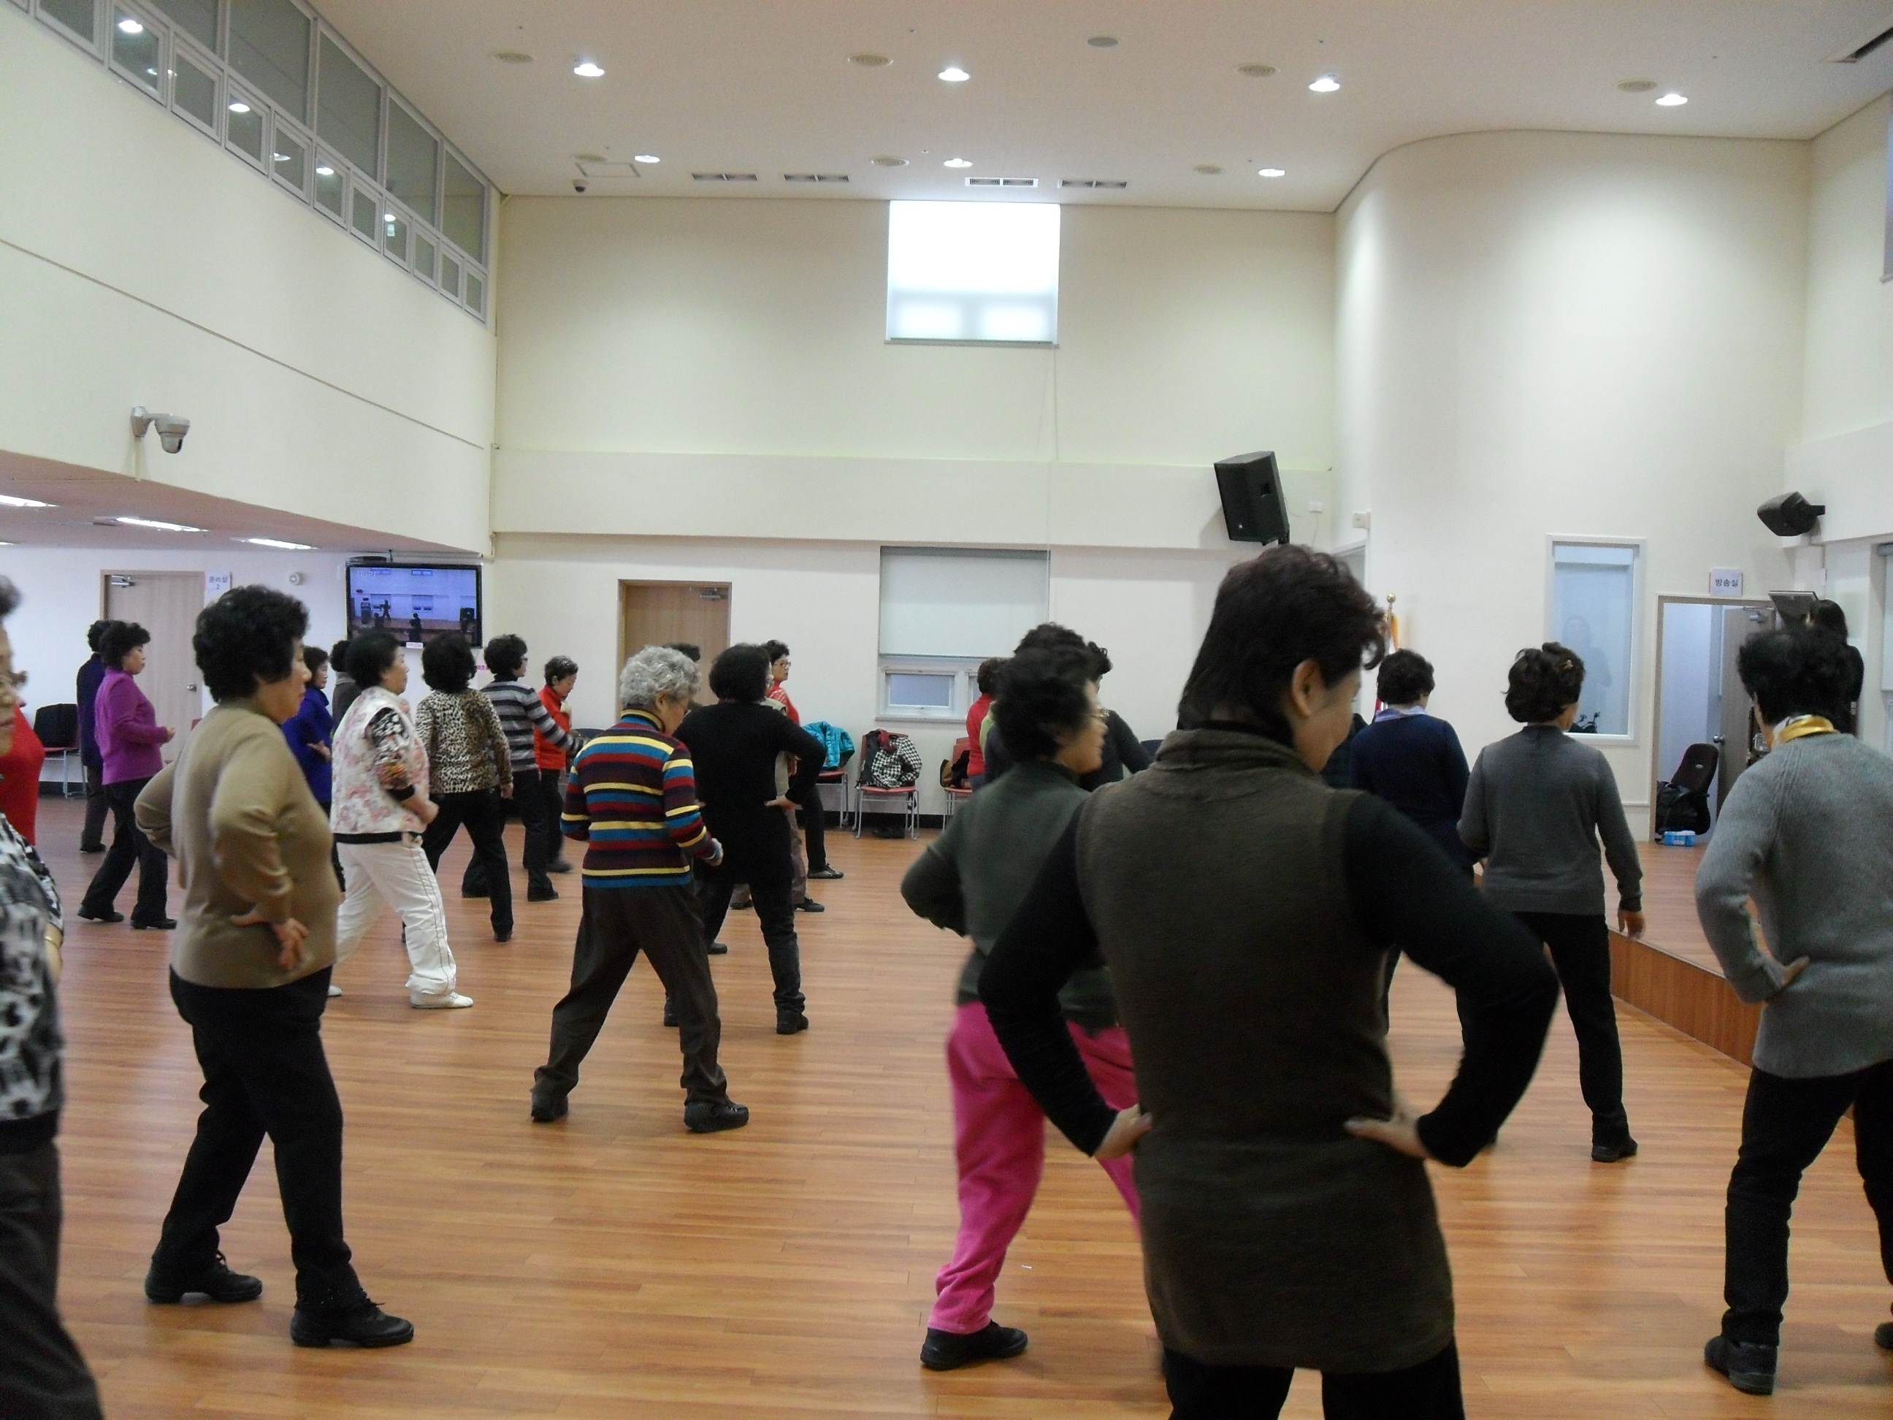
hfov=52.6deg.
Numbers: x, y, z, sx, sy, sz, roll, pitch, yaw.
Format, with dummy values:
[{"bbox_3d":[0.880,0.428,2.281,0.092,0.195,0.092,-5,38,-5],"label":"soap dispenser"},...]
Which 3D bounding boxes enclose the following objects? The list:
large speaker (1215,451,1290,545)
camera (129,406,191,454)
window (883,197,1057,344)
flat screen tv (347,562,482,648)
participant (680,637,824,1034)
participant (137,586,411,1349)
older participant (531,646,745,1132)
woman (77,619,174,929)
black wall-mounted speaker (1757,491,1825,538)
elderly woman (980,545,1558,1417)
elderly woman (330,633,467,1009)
[{"bbox_3d":[2.569,-1.785,16.100,0.380,0.670,0.410,-17,10,-27],"label":"large speaker"},{"bbox_3d":[-4.006,-1.428,9.750,0.290,0.230,0.170,2,1,1],"label":"camera"},{"bbox_3d":[0.237,-3.786,16.600,1.500,1.250,0.120,2,1,1],"label":"window"},{"bbox_3d":[-4.694,-0.921,16.900,1.190,0.730,0.090,2,9,1],"label":"flat screen tv"},{"bbox_3d":[-0.785,0.487,7.480,0.610,1.490,0.420,2,1,27],"label":"participant"},{"bbox_3d":[-1.430,0.516,4.110,0.570,1.550,0.580,1,1,-19],"label":"participant"},{"bbox_3d":[-0.920,0.534,5.900,0.520,1.460,0.470,3,2,42],"label":"older participant"},{"bbox_3d":[-4.150,0.323,9.750,0.540,1.540,0.460,1,1,-17],"label":"woman"},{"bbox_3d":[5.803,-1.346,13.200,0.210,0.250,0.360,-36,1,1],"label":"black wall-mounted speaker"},{"bbox_3d":[0.395,0.591,2.330,0.700,1.575,0.420,2,1,15],"label":"elderly woman"},{"bbox_3d":[-2.280,0.436,7.770,0.660,1.500,0.460,1,1,-16],"label":"elderly woman"}]

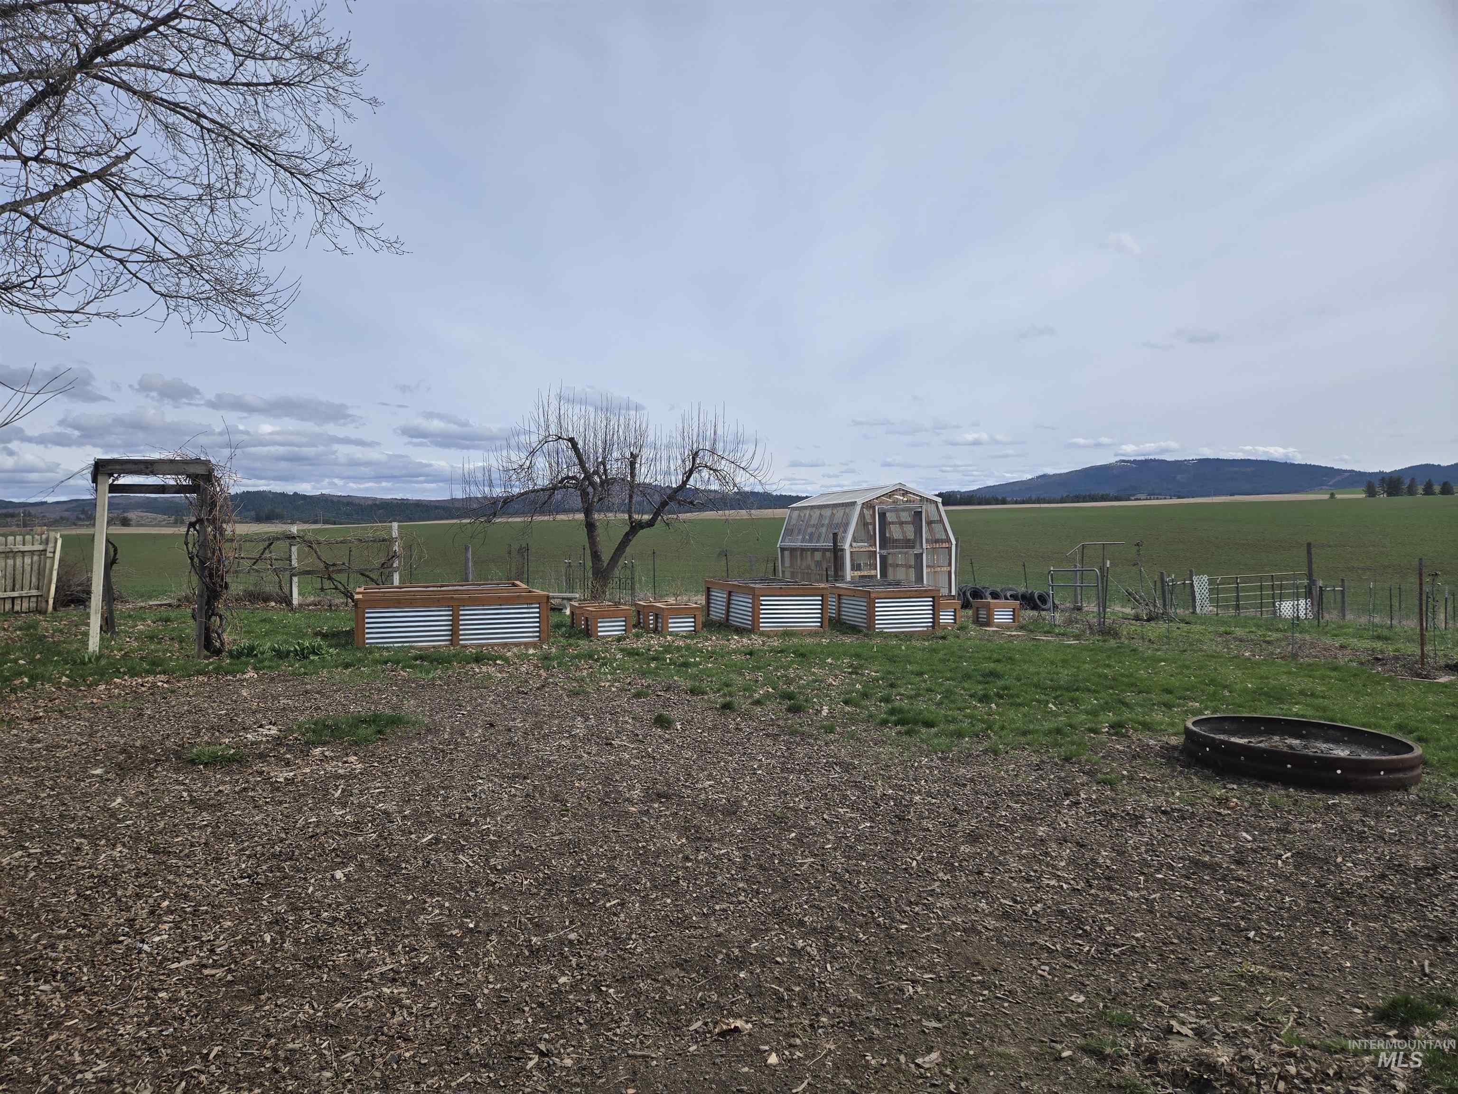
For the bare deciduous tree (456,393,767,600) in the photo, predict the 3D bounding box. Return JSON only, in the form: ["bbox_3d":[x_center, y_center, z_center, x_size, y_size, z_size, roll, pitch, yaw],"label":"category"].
[{"bbox_3d":[-2.500,-1.100,21.500,6.800,4.800,6.000,0,1,0],"label":"bare deciduous tree"}]

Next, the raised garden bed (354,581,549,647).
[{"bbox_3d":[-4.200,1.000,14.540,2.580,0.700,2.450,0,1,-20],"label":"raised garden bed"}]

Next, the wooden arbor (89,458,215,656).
[{"bbox_3d":[-7.750,0.120,13.090,1.250,2.430,1.750,-1,1,-30],"label":"wooden arbor"}]

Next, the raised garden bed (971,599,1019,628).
[{"bbox_3d":[5.077,1.250,18.390,0.630,0.460,0.630,0,1,-15],"label":"raised garden bed"}]

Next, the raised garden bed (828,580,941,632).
[{"bbox_3d":[2.414,0.990,16.760,1.270,0.700,2.550,0,1,-19],"label":"raised garden bed"}]

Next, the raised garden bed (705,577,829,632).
[{"bbox_3d":[0.599,0.975,16.410,1.270,0.700,2.550,0,1,-19],"label":"raised garden bed"}]

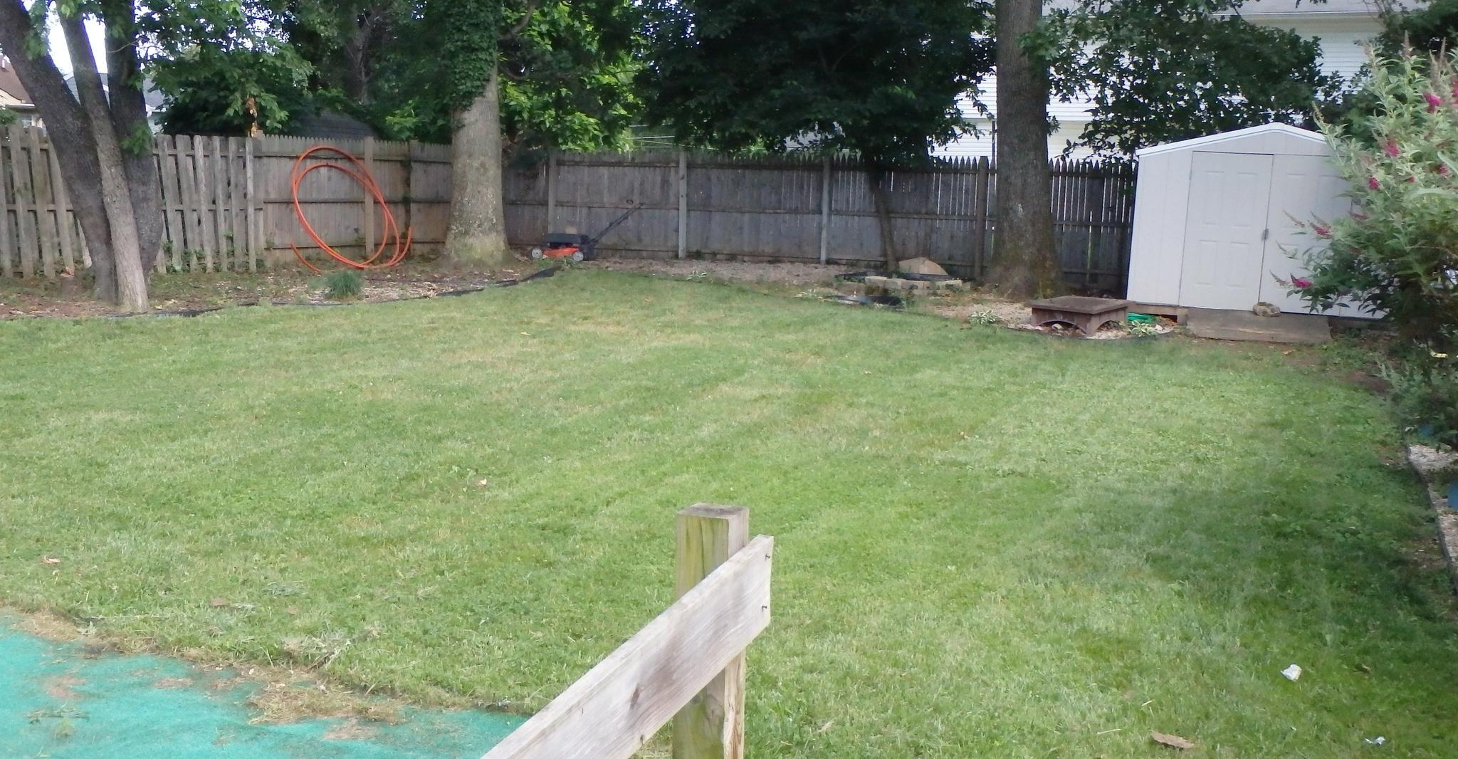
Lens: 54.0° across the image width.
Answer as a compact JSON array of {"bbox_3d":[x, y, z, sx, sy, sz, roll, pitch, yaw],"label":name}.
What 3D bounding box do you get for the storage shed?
[{"bbox_3d":[6.841,-2.086,17.968,3.120,2.200,2.350,6,11,23],"label":"storage shed"}]

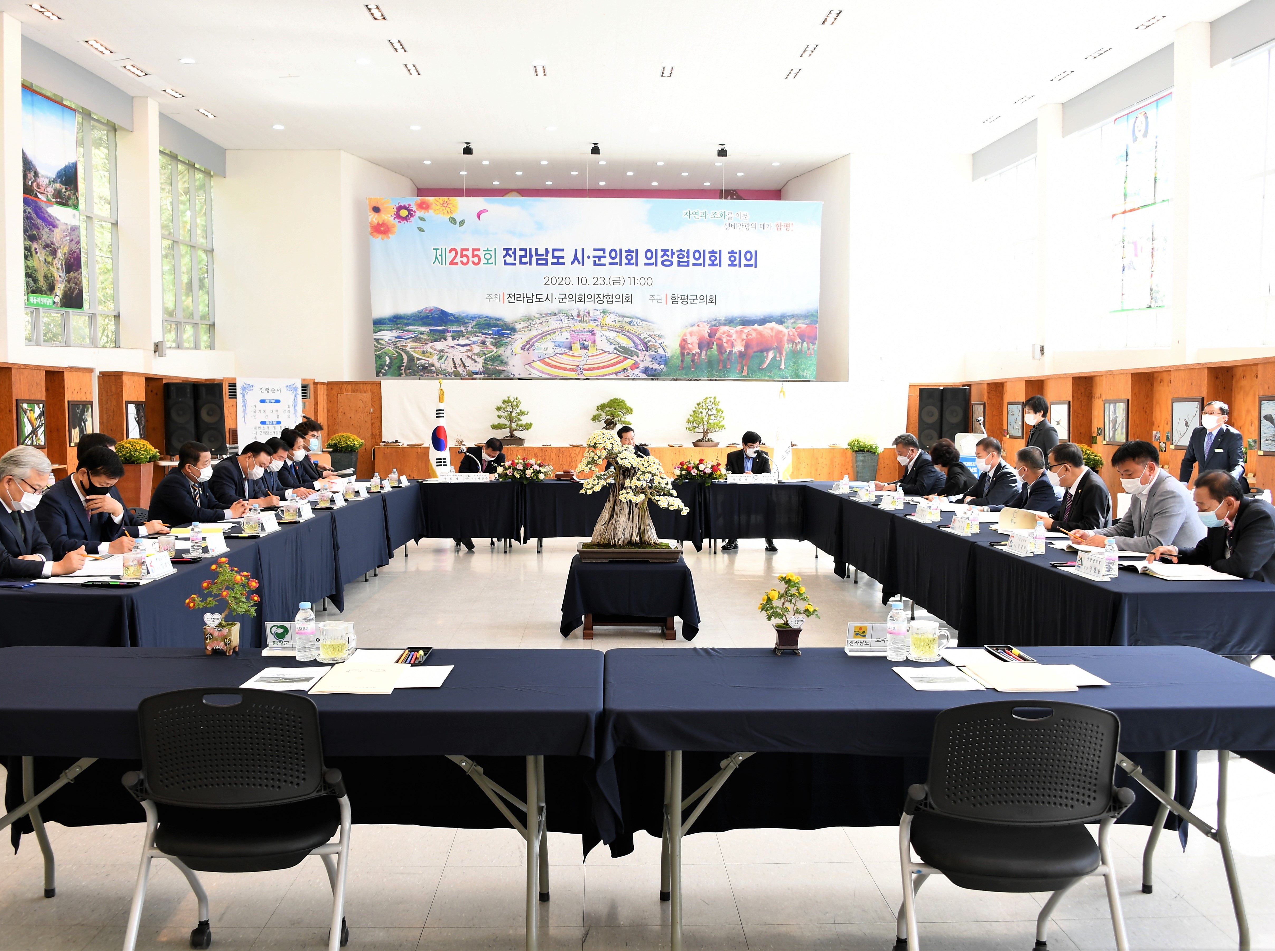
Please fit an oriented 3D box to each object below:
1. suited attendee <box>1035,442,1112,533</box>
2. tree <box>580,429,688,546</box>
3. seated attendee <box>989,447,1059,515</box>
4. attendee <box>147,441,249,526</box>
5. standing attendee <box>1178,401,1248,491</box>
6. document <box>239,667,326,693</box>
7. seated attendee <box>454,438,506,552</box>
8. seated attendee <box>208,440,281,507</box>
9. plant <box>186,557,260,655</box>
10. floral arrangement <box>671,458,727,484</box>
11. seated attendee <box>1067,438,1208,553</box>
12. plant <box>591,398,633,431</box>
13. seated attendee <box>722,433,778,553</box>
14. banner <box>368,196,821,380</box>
[{"bbox_3d":[2.669,0.462,6.880,0.780,1.300,0.550,-1,3,-11],"label":"suited attendee"},{"bbox_3d":[-0.023,0.083,7.500,0.730,0.800,0.520,0,3,-2],"label":"tree"},{"bbox_3d":[2.651,0.438,7.600,0.780,1.265,0.540,0,3,-2],"label":"seated attendee"},{"bbox_3d":[-3.016,0.387,7.533,0.700,1.270,0.520,1,3,9],"label":"attendee"},{"bbox_3d":[4.977,0.170,9.602,0.450,1.570,0.540,-2,4,-35],"label":"standing attendee"},{"bbox_3d":[-0.945,0.546,2.989,0.185,0.005,0.260,0,3,-2],"label":"document"},{"bbox_3d":[-1.766,0.194,12.423,0.580,1.198,0.950,-1,3,-10],"label":"seated attendee"},{"bbox_3d":[-3.037,0.352,8.432,0.680,1.240,0.510,1,3,6],"label":"seated attendee"},{"bbox_3d":[-1.287,0.405,3.456,0.225,0.297,0.190,0,3,-5],"label":"plant"},{"bbox_3d":[0.638,-0.046,11.450,0.560,0.280,0.360,0,3,-2],"label":"floral arrangement"},{"bbox_3d":[2.676,0.499,5.950,0.800,1.335,0.550,0,3,-9],"label":"seated attendee"},{"bbox_3d":[-0.415,-0.900,18.575,0.720,0.815,0.600,0,3,-2],"label":"plant"},{"bbox_3d":[1.227,0.162,12.197,0.560,1.255,0.920,0,3,0],"label":"seated attendee"},{"bbox_3d":[-0.691,-3.175,19.142,7.678,3.052,0.060,0,3,-2],"label":"banner"}]

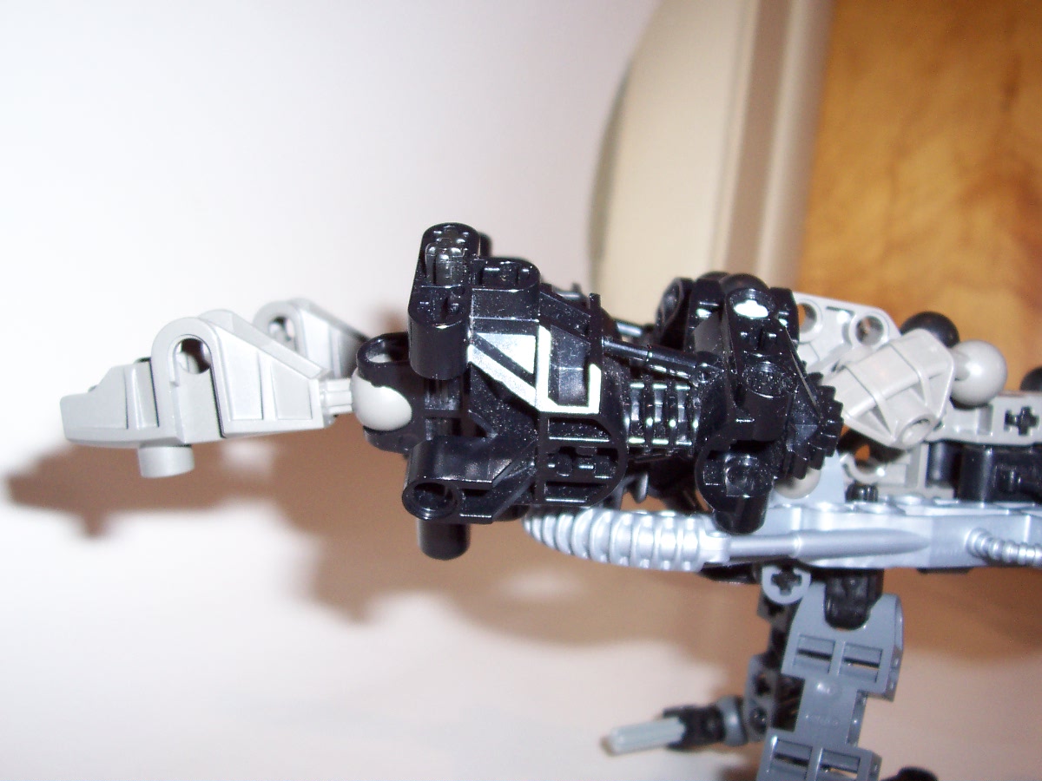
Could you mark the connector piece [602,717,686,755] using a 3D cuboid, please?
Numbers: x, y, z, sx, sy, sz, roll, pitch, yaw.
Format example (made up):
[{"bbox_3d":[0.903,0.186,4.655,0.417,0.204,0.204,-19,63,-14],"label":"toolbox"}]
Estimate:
[{"bbox_3d":[0.021,0.058,0.186,0.015,0.005,0.005,-12,9,-7],"label":"connector piece"}]

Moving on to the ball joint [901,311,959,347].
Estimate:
[{"bbox_3d":[0.068,-0.008,0.186,0.010,0.010,0.010,4,12,0],"label":"ball joint"}]

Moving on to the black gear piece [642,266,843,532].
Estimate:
[{"bbox_3d":[0.035,0.001,0.175,0.028,0.036,0.026,4,10,15],"label":"black gear piece"}]

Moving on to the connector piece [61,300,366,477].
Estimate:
[{"bbox_3d":[-0.043,0.000,0.159,0.041,0.022,0.017,-5,8,-5],"label":"connector piece"}]

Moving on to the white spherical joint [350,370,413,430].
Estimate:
[{"bbox_3d":[-0.020,0.001,0.159,0.010,0.010,0.010,4,12,0],"label":"white spherical joint"}]

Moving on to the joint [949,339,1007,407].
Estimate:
[{"bbox_3d":[0.070,-0.003,0.173,0.010,0.010,0.010,4,12,0],"label":"joint"}]

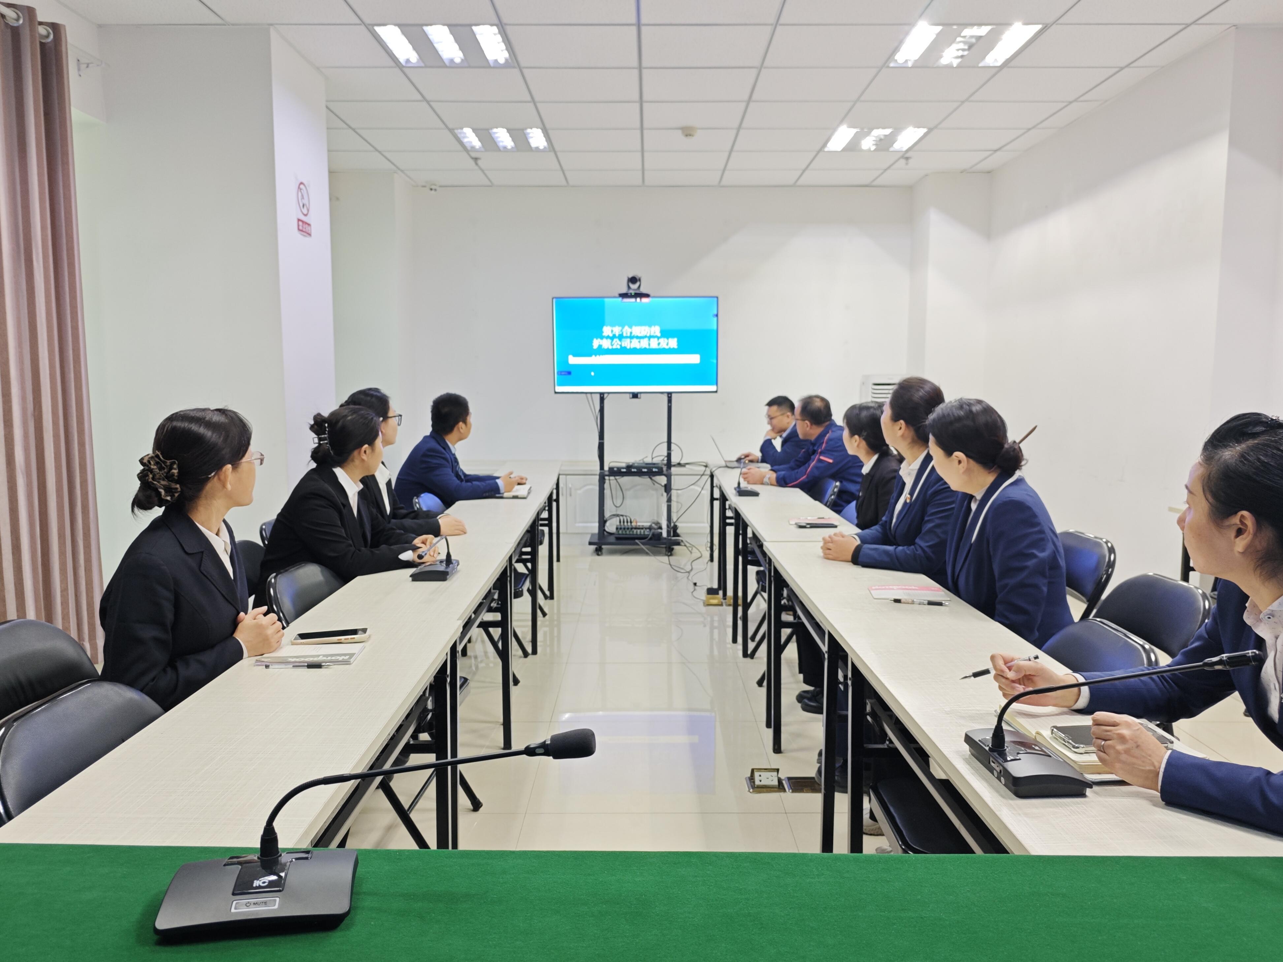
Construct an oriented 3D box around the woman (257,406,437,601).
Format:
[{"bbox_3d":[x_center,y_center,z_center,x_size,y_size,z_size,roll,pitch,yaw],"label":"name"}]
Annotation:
[{"bbox_3d":[-0.885,0.393,2.907,0.612,1.275,0.469,-1,7,-7],"label":"woman"}]

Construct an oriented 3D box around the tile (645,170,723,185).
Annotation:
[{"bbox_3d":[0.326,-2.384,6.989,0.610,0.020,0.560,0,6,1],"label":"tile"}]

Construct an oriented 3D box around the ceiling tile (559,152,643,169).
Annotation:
[{"bbox_3d":[-0.292,-2.325,6.445,0.610,0.020,0.560,0,6,1],"label":"ceiling tile"}]

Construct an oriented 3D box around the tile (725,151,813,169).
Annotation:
[{"bbox_3d":[0.942,-2.344,6.496,0.618,0.020,0.557,0,6,0],"label":"tile"}]

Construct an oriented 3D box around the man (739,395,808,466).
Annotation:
[{"bbox_3d":[1.033,0.068,6.003,0.700,1.250,0.520,0,6,1],"label":"man"}]

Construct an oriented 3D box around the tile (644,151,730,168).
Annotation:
[{"bbox_3d":[0.324,-2.346,6.501,0.618,0.020,0.557,0,6,0],"label":"tile"}]

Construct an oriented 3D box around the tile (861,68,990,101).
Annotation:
[{"bbox_3d":[1.528,-2.137,4.790,0.612,0.020,0.571,0,7,0],"label":"tile"}]

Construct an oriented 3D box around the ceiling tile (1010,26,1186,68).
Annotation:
[{"bbox_3d":[2.158,-2.092,4.271,0.618,0.020,0.557,0,6,0],"label":"ceiling tile"}]

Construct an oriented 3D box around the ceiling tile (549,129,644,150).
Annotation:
[{"bbox_3d":[-0.299,-2.286,5.953,0.618,0.020,0.557,0,6,0],"label":"ceiling tile"}]

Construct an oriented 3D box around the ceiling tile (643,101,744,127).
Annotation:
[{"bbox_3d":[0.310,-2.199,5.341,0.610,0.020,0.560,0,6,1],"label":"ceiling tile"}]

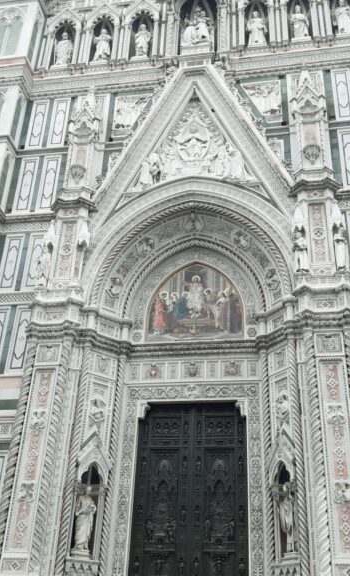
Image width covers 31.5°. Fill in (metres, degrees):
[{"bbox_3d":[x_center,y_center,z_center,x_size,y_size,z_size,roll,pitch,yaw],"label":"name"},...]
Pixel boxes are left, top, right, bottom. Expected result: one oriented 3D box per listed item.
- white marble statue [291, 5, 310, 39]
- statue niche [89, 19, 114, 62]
[{"bbox_3d":[5.946,-12.664,29.544,0.880,2.350,0.650,-3,-30,10],"label":"white marble statue"},{"bbox_3d":[-3.533,-12.280,31.085,1.200,3.150,0.800,-3,-30,10],"label":"statue niche"}]

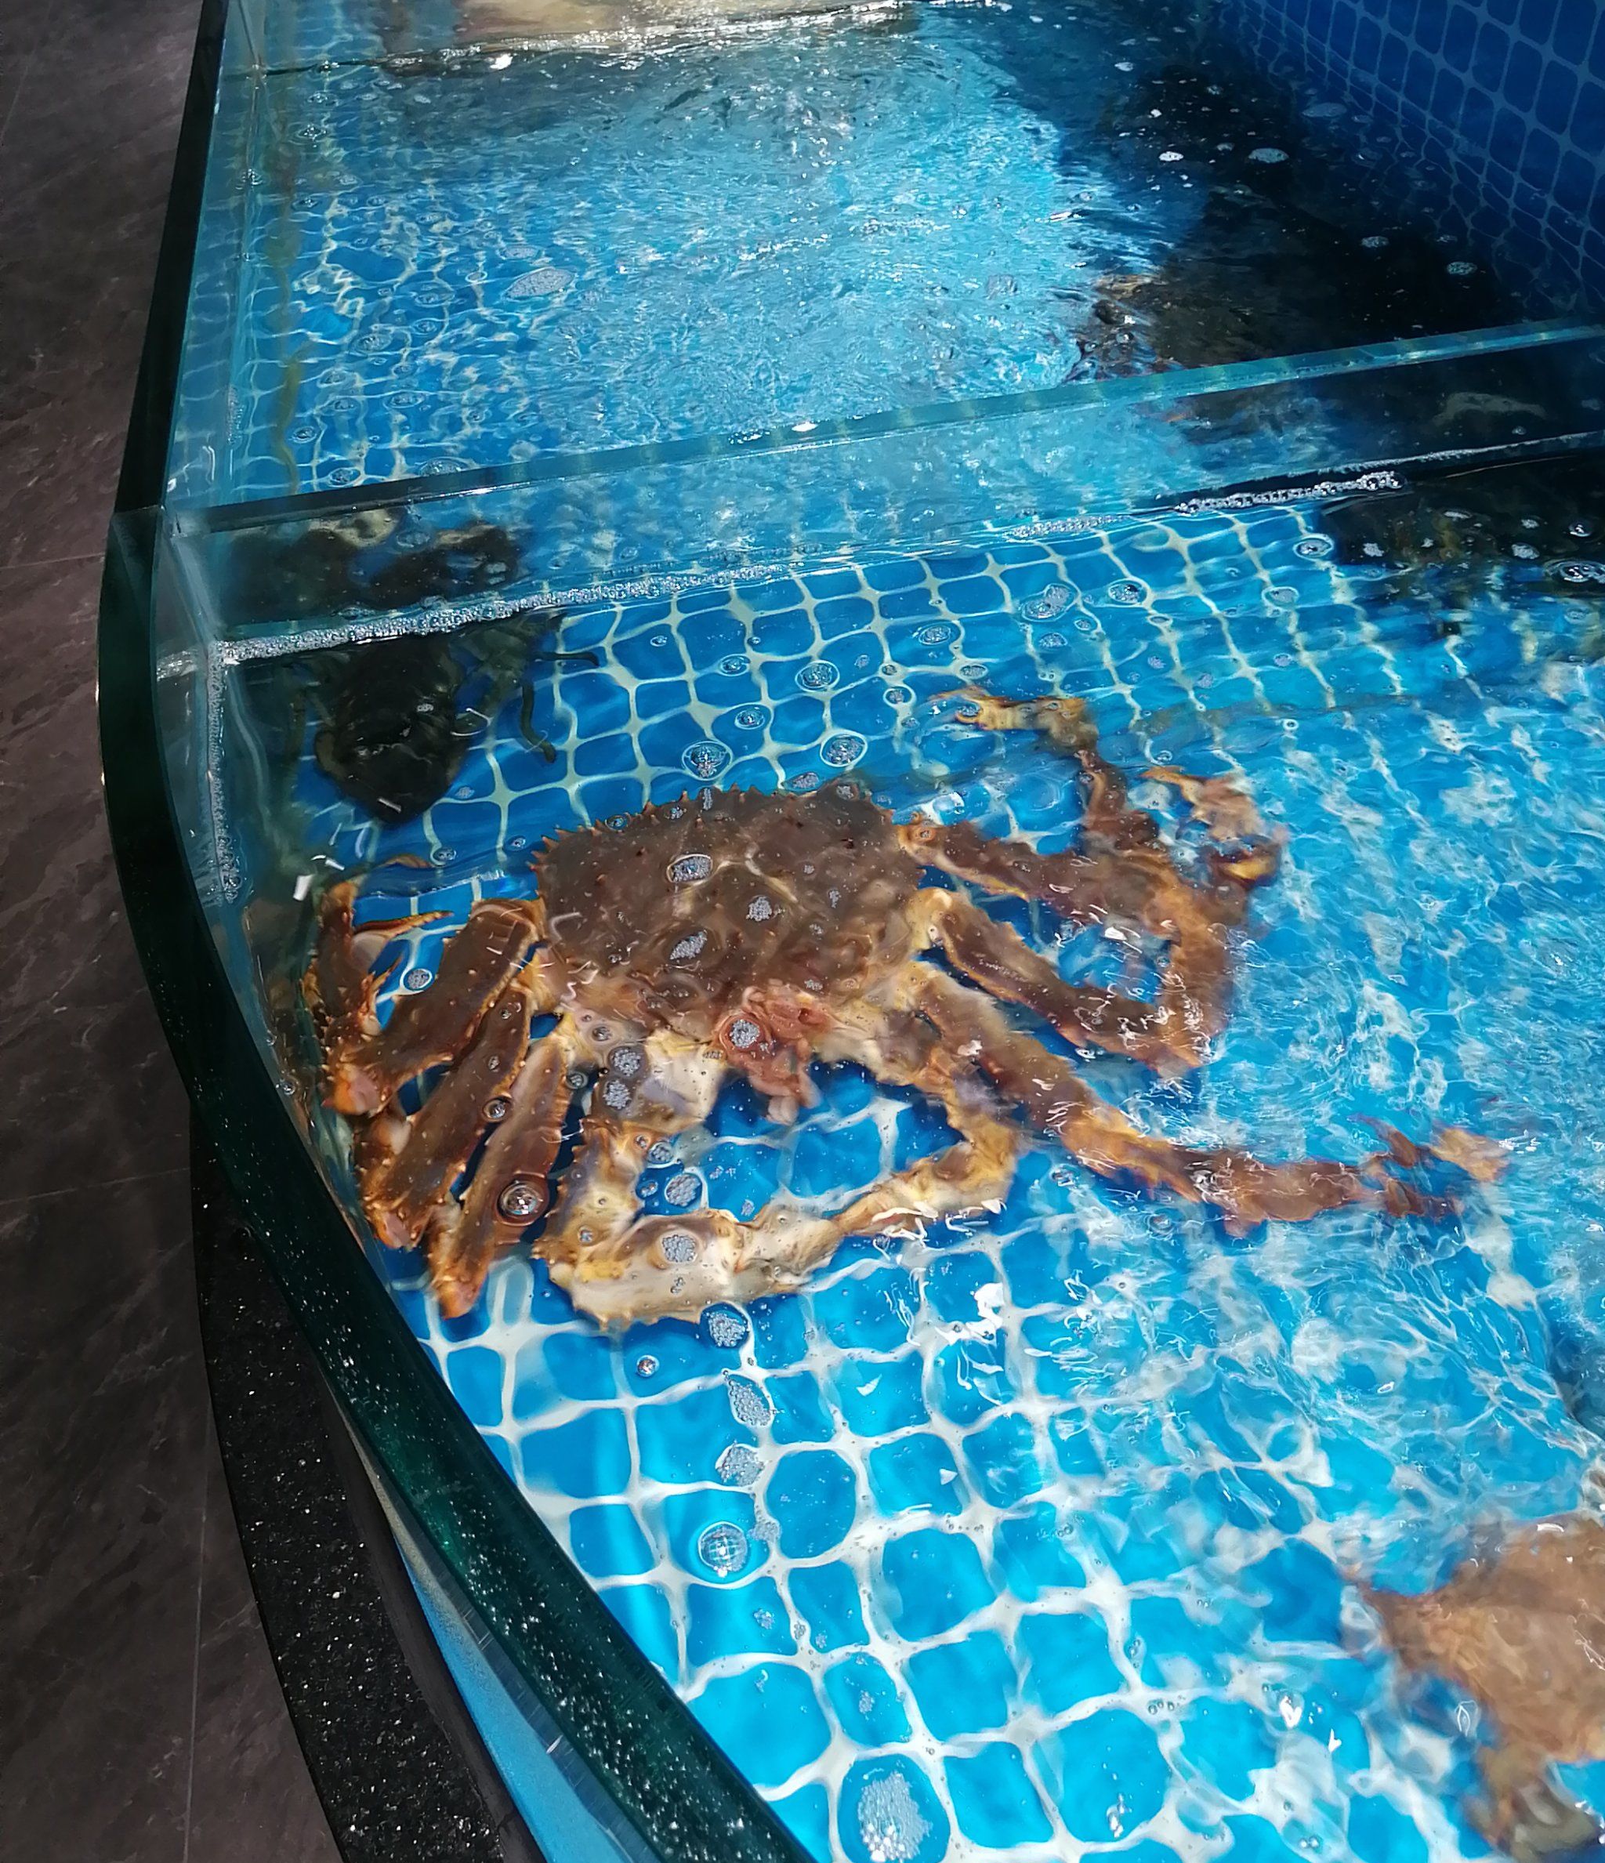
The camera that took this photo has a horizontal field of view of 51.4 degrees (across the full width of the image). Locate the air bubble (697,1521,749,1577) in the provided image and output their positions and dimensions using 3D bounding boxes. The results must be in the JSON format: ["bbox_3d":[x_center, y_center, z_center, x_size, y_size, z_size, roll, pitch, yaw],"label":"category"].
[{"bbox_3d":[-0.027,0.207,0.560,0.018,0.011,0.018,-3,45,0],"label":"air bubble"}]

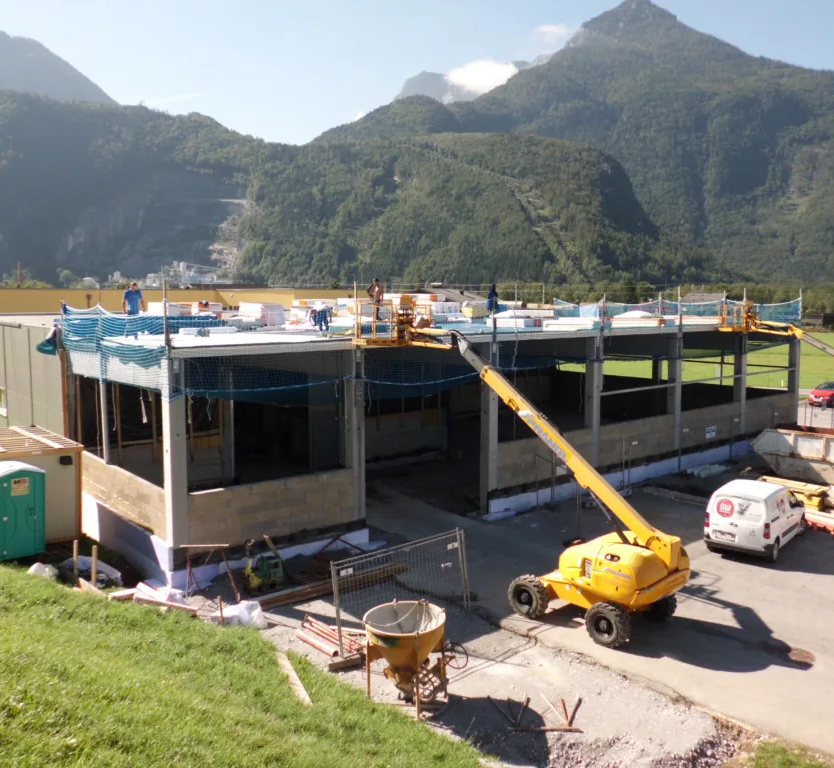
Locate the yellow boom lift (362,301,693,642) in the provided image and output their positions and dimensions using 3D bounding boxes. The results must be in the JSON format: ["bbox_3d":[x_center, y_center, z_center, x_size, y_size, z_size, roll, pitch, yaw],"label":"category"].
[{"bbox_3d":[2.361,1.510,19.331,9.600,7.350,2.450,7,10,45],"label":"yellow boom lift"}]

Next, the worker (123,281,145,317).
[{"bbox_3d":[-8.491,-2.194,23.004,0.600,1.760,0.380,-3,7,-20],"label":"worker"}]

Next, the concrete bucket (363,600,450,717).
[{"bbox_3d":[-0.178,4.942,13.911,1.480,1.580,1.480,0,7,0],"label":"concrete bucket"}]

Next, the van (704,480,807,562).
[{"bbox_3d":[10.162,3.836,22.743,1.820,1.810,4.380,6,9,40],"label":"van"}]

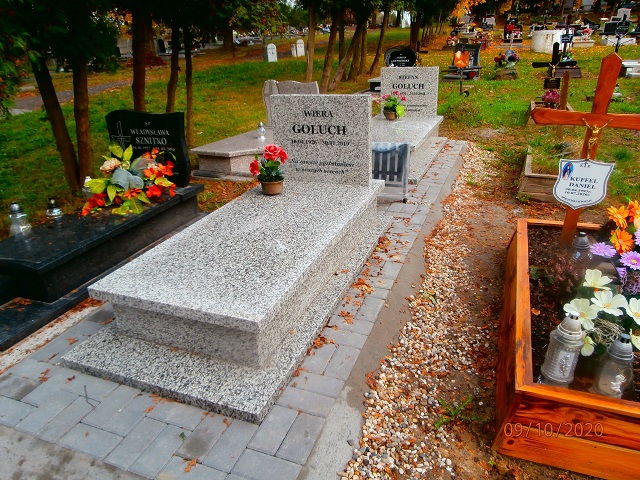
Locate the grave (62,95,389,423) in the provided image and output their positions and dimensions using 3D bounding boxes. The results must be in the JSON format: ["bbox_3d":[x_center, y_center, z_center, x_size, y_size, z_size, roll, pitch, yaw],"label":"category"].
[{"bbox_3d":[-0.294,-0.191,2.418,0.927,0.874,1.957,7,26,21],"label":"grave"}]

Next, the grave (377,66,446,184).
[{"bbox_3d":[0.798,-1.329,4.995,0.927,0.874,1.957,7,26,21],"label":"grave"}]

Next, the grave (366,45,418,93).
[{"bbox_3d":[1.874,-4.127,11.073,0.880,0.920,1.800,7,26,21],"label":"grave"}]

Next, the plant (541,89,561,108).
[{"bbox_3d":[3.628,-2.216,7.271,0.280,0.270,0.270,7,26,21],"label":"plant"}]

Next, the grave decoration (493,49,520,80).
[{"bbox_3d":[4.728,-4.415,11.697,0.630,0.680,0.500,7,26,21],"label":"grave decoration"}]

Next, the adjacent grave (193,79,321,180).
[{"bbox_3d":[-0.592,-1.254,5.058,0.890,0.835,1.650,10,27,26],"label":"adjacent grave"}]

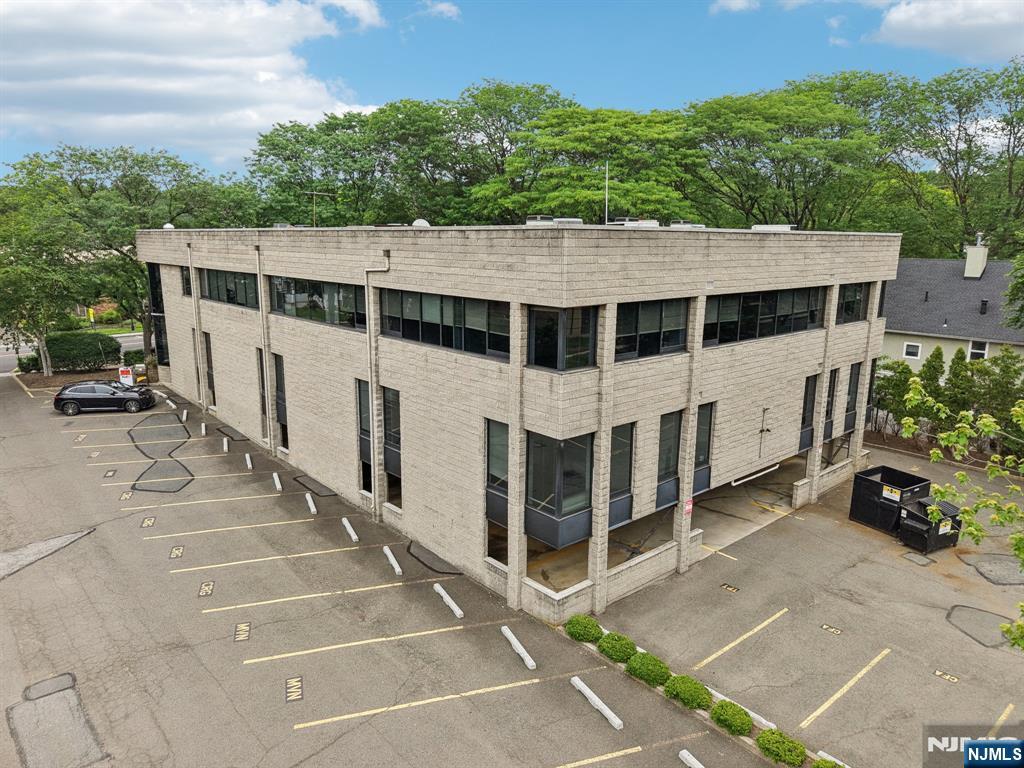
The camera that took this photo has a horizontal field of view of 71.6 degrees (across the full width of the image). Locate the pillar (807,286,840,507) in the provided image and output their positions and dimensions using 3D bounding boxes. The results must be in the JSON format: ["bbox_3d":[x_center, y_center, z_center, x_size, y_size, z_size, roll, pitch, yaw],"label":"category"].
[{"bbox_3d":[11.974,0.488,27.532,0.410,8.640,0.380,-10,16,-41],"label":"pillar"}]

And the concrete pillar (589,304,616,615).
[{"bbox_3d":[2.402,2.153,19.175,0.410,8.640,0.380,-10,16,-41],"label":"concrete pillar"}]

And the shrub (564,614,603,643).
[{"bbox_3d":[1.862,6.269,18.292,0.950,0.620,1.000,0,12,0],"label":"shrub"}]

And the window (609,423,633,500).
[{"bbox_3d":[2.995,2.229,19.942,1.230,2.190,0.160,-10,15,-40],"label":"window"}]

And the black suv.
[{"bbox_3d":[-21.844,0.602,38.279,4.840,1.680,1.950,-2,12,-13],"label":"black suv"}]

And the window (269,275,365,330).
[{"bbox_3d":[-7.564,-3.193,27.453,0.160,1.660,8.490,-10,15,-40],"label":"window"}]

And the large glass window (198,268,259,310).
[{"bbox_3d":[-13.320,-4.554,33.587,0.120,1.600,8.350,-10,16,-41],"label":"large glass window"}]

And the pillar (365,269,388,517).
[{"bbox_3d":[-4.709,0.813,24.784,0.310,8.380,0.420,-10,15,-40],"label":"pillar"}]

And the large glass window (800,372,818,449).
[{"bbox_3d":[11.305,1.137,27.196,1.230,2.930,0.180,-10,15,-40],"label":"large glass window"}]

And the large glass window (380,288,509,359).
[{"bbox_3d":[-2.131,-1.917,21.295,0.120,1.600,6.850,-10,16,-41],"label":"large glass window"}]

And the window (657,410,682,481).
[{"bbox_3d":[4.690,1.848,21.316,1.270,2.200,0.120,-10,16,-41],"label":"window"}]

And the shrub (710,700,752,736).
[{"bbox_3d":[4.707,7.084,15.102,0.720,0.660,0.900,-10,16,-41],"label":"shrub"}]

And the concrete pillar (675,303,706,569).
[{"bbox_3d":[5.405,1.689,21.786,0.420,8.710,0.390,-10,16,-41],"label":"concrete pillar"}]

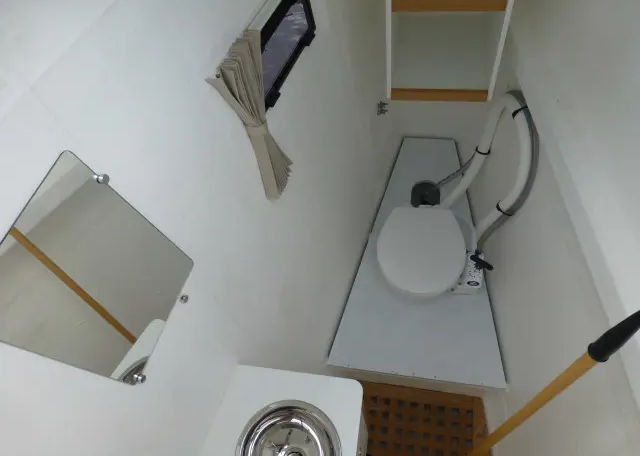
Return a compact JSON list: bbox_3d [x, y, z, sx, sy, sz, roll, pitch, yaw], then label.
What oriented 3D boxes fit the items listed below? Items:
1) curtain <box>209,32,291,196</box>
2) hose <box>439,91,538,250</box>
[{"bbox_3d":[-0.147,-0.268,1.169,0.080,0.500,0.215,12,64,16],"label":"curtain"},{"bbox_3d":[0.701,-0.228,1.881,0.350,0.420,0.530,4,62,12],"label":"hose"}]

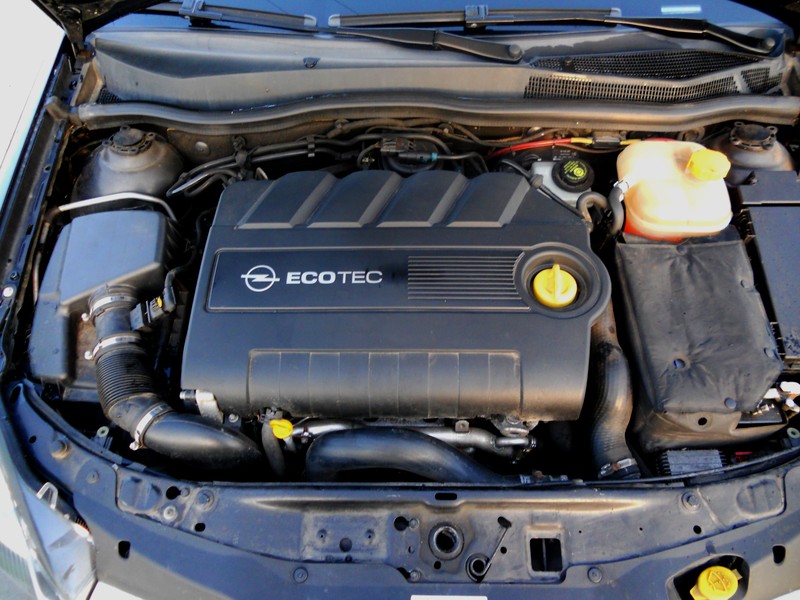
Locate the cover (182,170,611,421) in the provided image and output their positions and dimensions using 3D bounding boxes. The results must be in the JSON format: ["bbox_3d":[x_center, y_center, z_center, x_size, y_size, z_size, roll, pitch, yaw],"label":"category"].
[{"bbox_3d":[-0.006,-0.025,0.980,0.585,0.125,0.390,0,59,0],"label":"cover"}]

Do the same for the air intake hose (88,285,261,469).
[{"bbox_3d":[-0.340,0.118,0.955,0.260,0.180,0.250,0,52,0],"label":"air intake hose"}]

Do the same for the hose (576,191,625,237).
[{"bbox_3d":[0.328,-0.141,1.020,0.078,0.075,0.060,0,52,0],"label":"hose"}]

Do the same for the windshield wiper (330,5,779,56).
[{"bbox_3d":[0.278,-0.500,1.147,0.835,0.050,0.075,2,80,0],"label":"windshield wiper"}]

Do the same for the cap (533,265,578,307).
[{"bbox_3d":[0.224,-0.017,0.900,0.064,0.036,0.064,0,59,0],"label":"cap"}]

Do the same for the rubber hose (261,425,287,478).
[{"bbox_3d":[-0.187,0.229,0.951,0.030,0.140,0.034,0,38,0],"label":"rubber hose"}]

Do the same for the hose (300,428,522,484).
[{"bbox_3d":[0.020,0.228,0.913,0.315,0.100,0.100,0,52,0],"label":"hose"}]

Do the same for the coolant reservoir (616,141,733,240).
[{"bbox_3d":[0.460,-0.178,1.072,0.180,0.160,0.145,0,52,0],"label":"coolant reservoir"}]

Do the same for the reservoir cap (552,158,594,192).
[{"bbox_3d":[0.289,-0.206,1.040,0.069,0.032,0.069,0,52,0],"label":"reservoir cap"}]

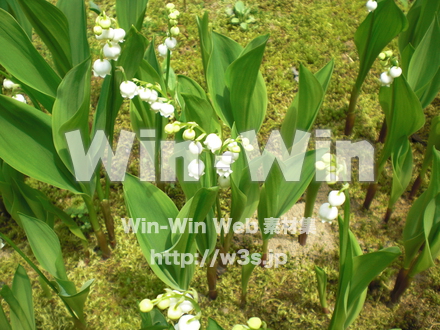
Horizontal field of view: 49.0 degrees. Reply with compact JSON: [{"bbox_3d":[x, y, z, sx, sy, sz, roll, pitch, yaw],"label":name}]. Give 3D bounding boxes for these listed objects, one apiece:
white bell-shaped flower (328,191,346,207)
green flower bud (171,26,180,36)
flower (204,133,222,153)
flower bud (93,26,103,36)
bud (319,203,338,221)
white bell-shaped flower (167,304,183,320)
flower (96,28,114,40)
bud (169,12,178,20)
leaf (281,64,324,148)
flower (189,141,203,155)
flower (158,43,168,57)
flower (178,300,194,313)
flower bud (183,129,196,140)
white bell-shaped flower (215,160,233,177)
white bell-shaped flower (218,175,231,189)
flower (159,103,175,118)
[{"bbox_3d":[0.058,0.017,0.240,0.009,0.008,0.009,11,39,14],"label":"white bell-shaped flower"},{"bbox_3d":[-0.029,-0.088,0.318,0.006,0.006,0.006,-3,38,-4],"label":"green flower bud"},{"bbox_3d":[-0.004,-0.014,0.300,0.011,0.011,0.011,7,39,-5],"label":"flower"},{"bbox_3d":[-0.078,-0.086,0.310,0.006,0.006,0.006,0,40,0],"label":"flower bud"},{"bbox_3d":[0.064,0.028,0.285,0.011,0.011,0.011,10,38,13],"label":"bud"},{"bbox_3d":[-0.021,0.069,0.225,0.007,0.007,0.007,-5,37,-7],"label":"white bell-shaped flower"},{"bbox_3d":[-0.060,-0.068,0.252,0.009,0.008,0.009,-9,39,-11],"label":"flower"},{"bbox_3d":[-0.030,-0.097,0.314,0.006,0.006,0.006,-3,38,-4],"label":"bud"},{"bbox_3d":[0.071,-0.050,0.428,0.036,0.088,0.020,2,38,-2],"label":"leaf"},{"bbox_3d":[-0.015,-0.011,0.295,0.008,0.008,0.008,0,38,0],"label":"flower"},{"bbox_3d":[-0.038,-0.077,0.322,0.007,0.008,0.007,-4,38,-6],"label":"flower"},{"bbox_3d":[-0.017,0.072,0.245,0.008,0.008,0.008,0,40,0],"label":"flower"},{"bbox_3d":[-0.018,-0.018,0.292,0.008,0.007,0.008,0,38,0],"label":"flower bud"},{"bbox_3d":[0.002,0.002,0.308,0.011,0.009,0.011,0,38,0],"label":"white bell-shaped flower"},{"bbox_3d":[0.003,0.010,0.310,0.009,0.009,0.009,0,40,0],"label":"white bell-shaped flower"},{"bbox_3d":[-0.038,-0.039,0.345,0.011,0.009,0.011,-4,37,-6],"label":"flower"}]

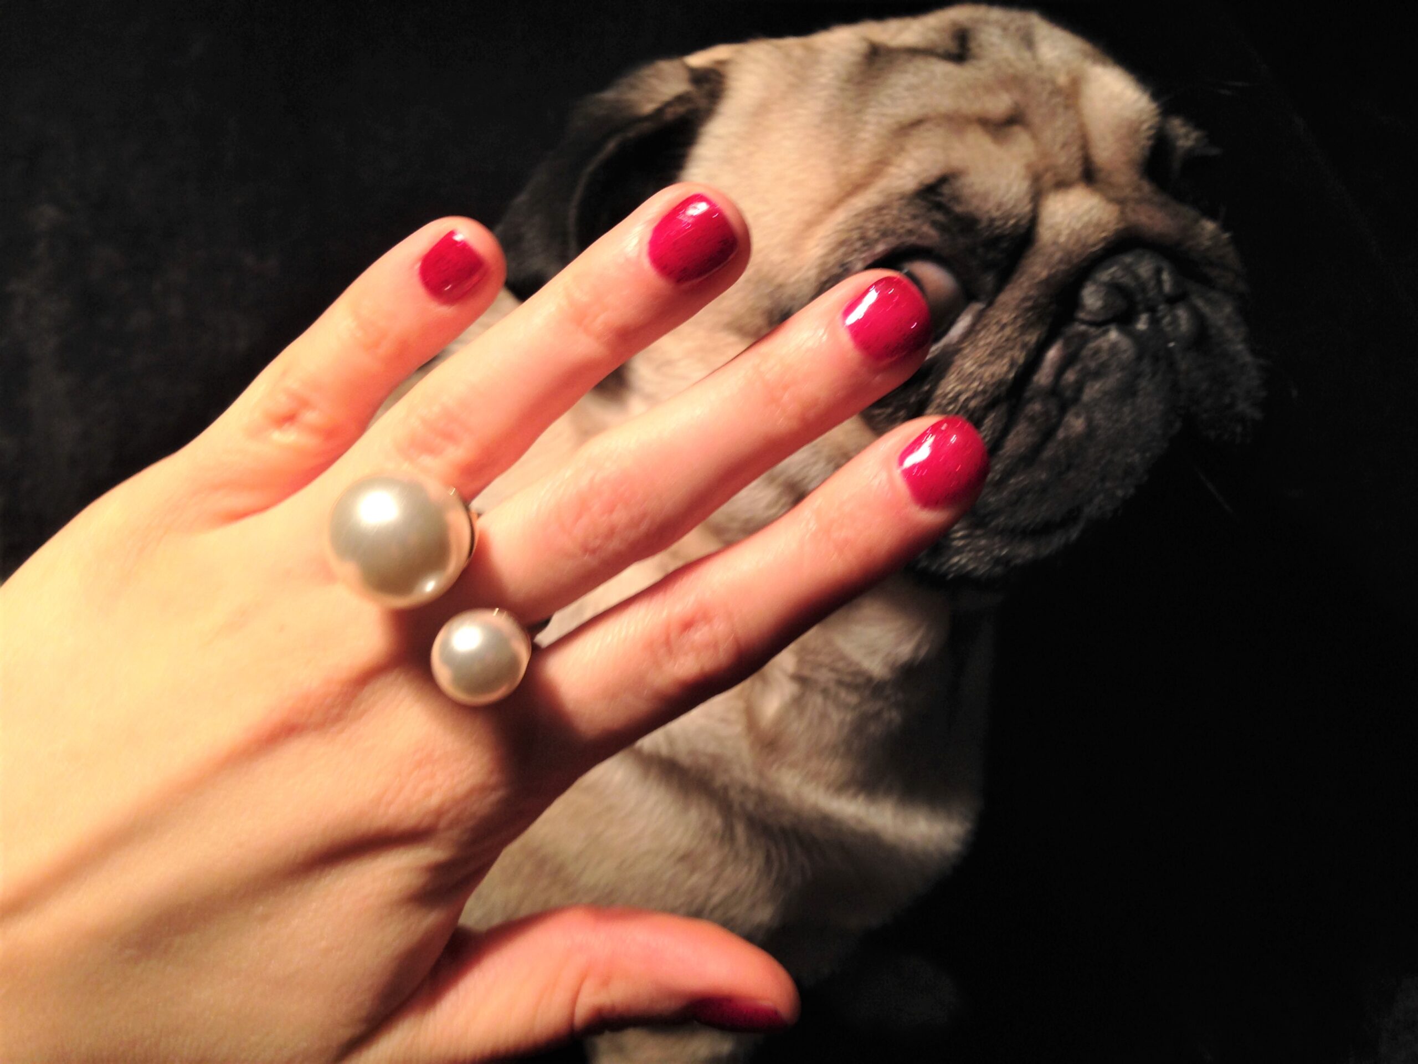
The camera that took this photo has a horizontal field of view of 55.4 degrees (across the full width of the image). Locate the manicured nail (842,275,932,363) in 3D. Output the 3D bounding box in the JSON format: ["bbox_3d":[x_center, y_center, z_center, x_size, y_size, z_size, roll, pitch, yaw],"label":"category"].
[{"bbox_3d":[0.025,-0.030,0.190,0.012,0.011,0.004,-34,0,-17],"label":"manicured nail"}]

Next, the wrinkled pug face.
[{"bbox_3d":[0.049,-0.065,0.365,0.160,0.140,0.175,14,32,39],"label":"wrinkled pug face"}]

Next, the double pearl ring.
[{"bbox_3d":[-0.035,0.006,0.185,0.019,0.034,0.030,-33,0,25],"label":"double pearl ring"}]

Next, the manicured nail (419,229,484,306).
[{"bbox_3d":[-0.036,-0.037,0.189,0.009,0.008,0.003,-40,0,-17],"label":"manicured nail"}]

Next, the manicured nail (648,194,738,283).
[{"bbox_3d":[-0.002,-0.041,0.188,0.012,0.010,0.004,-38,0,-17],"label":"manicured nail"}]

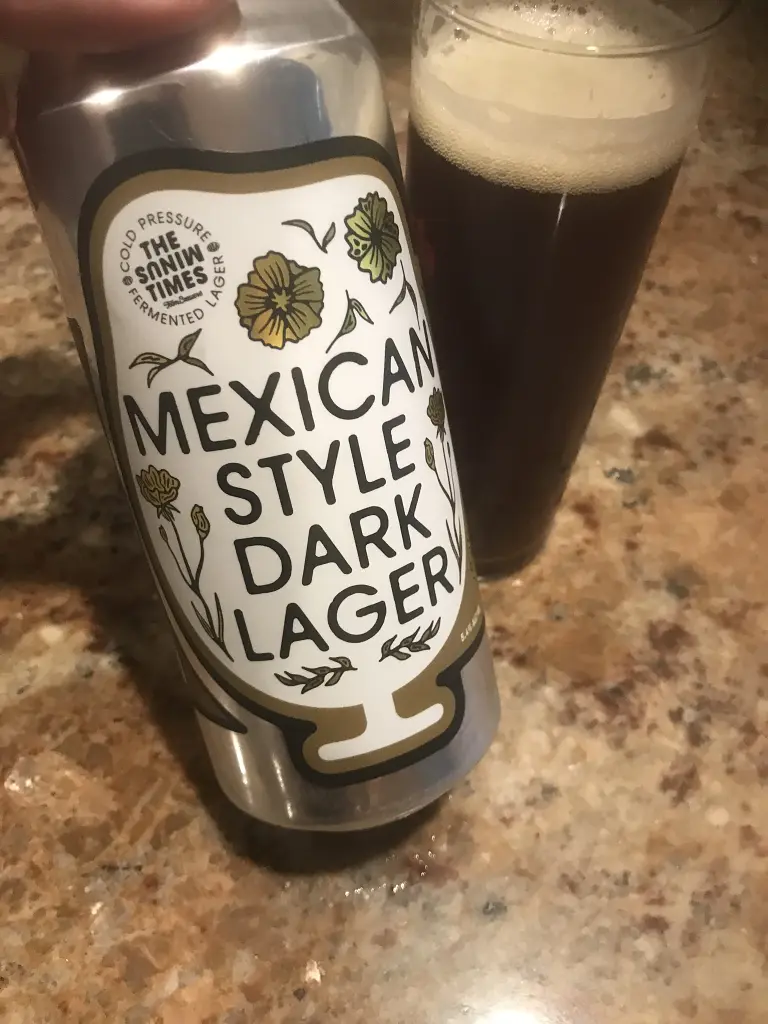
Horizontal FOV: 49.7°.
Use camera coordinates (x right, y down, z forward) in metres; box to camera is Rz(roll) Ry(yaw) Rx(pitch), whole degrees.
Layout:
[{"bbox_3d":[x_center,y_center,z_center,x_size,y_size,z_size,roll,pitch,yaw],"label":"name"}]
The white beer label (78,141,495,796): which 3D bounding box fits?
[{"bbox_3d":[-0.012,-0.005,0.149,0.061,0.115,0.021,-17,20,-13],"label":"white beer label"}]

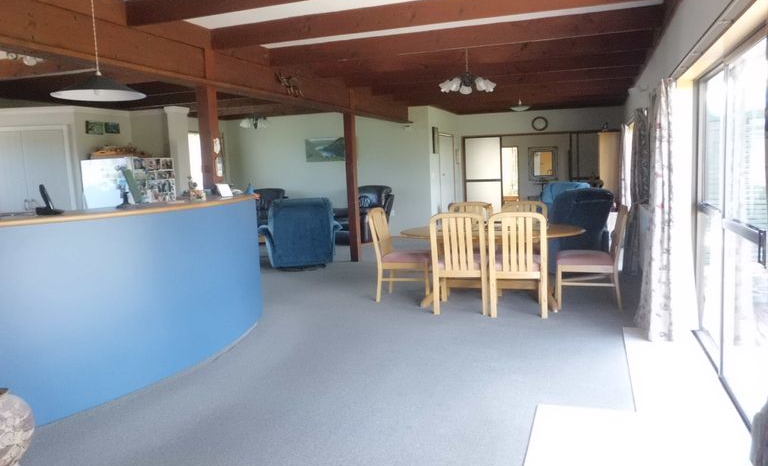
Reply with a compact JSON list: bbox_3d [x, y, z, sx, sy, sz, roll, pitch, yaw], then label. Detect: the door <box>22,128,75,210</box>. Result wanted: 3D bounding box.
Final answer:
[{"bbox_3d":[-3.742,-0.163,6.250,0.470,1.980,0.040,-3,6,-6],"label":"door"}]

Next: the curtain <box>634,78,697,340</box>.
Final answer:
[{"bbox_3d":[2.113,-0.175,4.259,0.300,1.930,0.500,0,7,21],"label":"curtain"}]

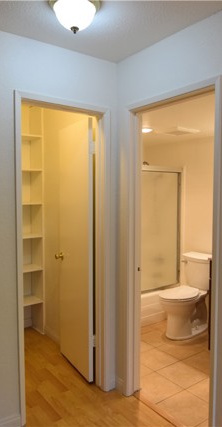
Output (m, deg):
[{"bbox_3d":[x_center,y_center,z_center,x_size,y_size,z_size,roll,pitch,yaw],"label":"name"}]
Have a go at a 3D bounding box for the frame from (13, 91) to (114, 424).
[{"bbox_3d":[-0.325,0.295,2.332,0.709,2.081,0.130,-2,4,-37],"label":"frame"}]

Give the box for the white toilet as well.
[{"bbox_3d":[0.813,0.874,3.591,0.740,0.785,0.430,-2,4,-37],"label":"white toilet"}]

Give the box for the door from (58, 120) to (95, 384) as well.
[{"bbox_3d":[-0.298,0.287,2.813,0.037,2.014,0.590,-2,4,-30],"label":"door"}]

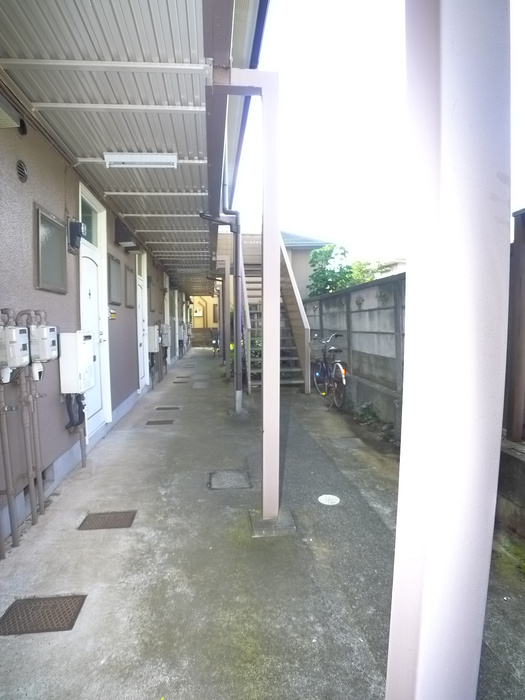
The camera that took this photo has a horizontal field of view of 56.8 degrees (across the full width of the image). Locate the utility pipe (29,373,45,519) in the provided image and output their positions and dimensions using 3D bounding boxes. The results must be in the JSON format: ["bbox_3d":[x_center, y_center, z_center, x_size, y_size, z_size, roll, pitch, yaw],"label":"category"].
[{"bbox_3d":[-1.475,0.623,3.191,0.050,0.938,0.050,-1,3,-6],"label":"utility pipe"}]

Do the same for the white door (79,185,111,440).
[{"bbox_3d":[-1.747,-0.369,5.110,0.110,2.450,1.020,-1,3,-6],"label":"white door"}]

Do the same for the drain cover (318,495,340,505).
[{"bbox_3d":[0.471,1.047,3.422,0.165,0.025,0.165,-1,3,-6],"label":"drain cover"}]

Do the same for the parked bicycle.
[{"bbox_3d":[1.050,0.286,7.638,0.530,1.060,1.750,-1,3,-6],"label":"parked bicycle"}]

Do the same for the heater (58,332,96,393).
[{"bbox_3d":[-1.582,0.094,4.164,0.170,0.500,0.416,-1,3,-6],"label":"heater"}]

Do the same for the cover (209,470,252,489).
[{"bbox_3d":[-0.258,1.029,3.899,0.306,0.030,0.431,-1,3,-6],"label":"cover"}]

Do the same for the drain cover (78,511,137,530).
[{"bbox_3d":[-0.986,1.081,3.113,0.316,0.030,0.266,-1,3,-6],"label":"drain cover"}]

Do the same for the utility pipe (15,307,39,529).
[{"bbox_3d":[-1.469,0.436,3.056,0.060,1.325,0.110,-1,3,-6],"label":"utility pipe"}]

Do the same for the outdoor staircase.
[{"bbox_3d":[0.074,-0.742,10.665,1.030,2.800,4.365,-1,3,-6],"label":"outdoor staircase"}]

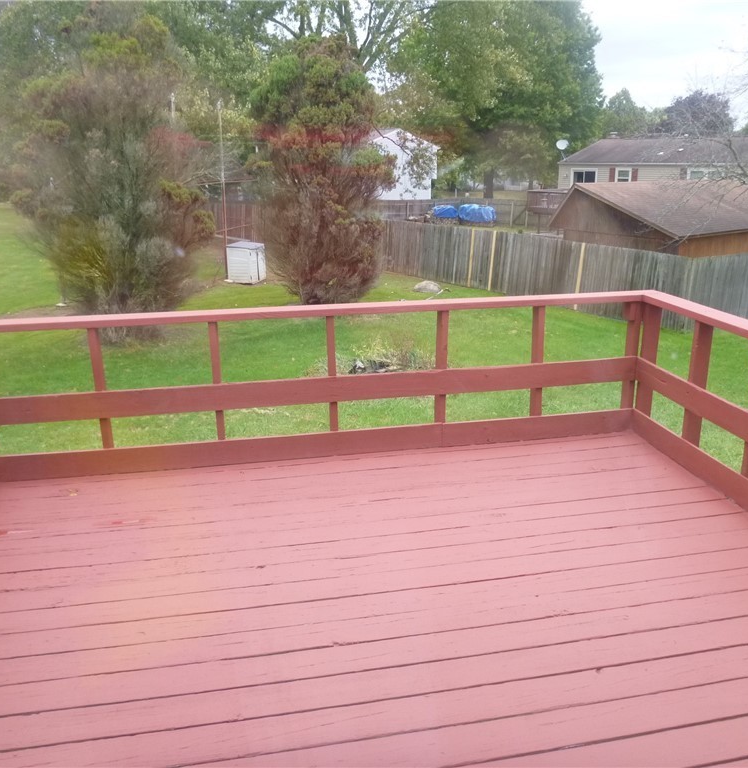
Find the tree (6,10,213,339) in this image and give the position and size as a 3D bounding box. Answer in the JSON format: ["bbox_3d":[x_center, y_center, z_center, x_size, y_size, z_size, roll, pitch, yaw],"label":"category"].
[{"bbox_3d":[-6.182,-4.722,17.366,4.690,7.260,4.690,-6,18,-18],"label":"tree"}]

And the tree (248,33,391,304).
[{"bbox_3d":[-1.518,-6.152,21.747,4.010,7.440,4.010,-1,17,-4],"label":"tree"}]

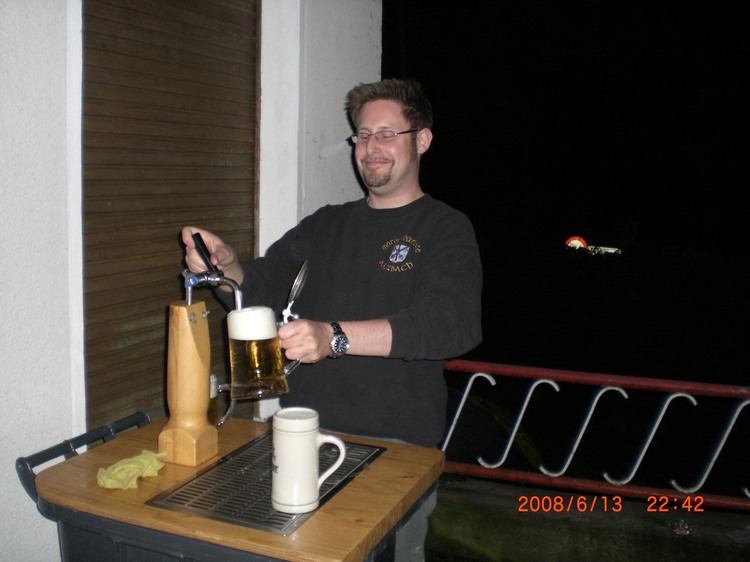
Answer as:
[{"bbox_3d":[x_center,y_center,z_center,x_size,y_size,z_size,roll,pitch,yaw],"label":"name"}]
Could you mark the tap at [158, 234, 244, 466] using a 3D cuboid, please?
[{"bbox_3d":[-0.332,0.137,1.630,0.162,0.450,0.088,4,8,15],"label":"tap"}]

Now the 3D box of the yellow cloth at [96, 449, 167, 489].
[{"bbox_3d":[-0.452,0.352,1.561,0.075,0.035,0.149,5,9,22],"label":"yellow cloth"}]

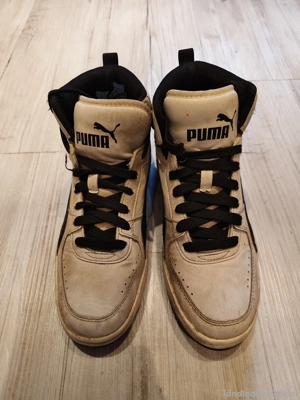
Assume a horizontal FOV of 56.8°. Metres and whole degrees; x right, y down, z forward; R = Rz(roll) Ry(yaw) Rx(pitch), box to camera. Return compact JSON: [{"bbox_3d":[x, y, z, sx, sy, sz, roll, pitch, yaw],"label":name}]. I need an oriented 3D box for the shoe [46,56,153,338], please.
[{"bbox_3d":[-0.052,-0.005,0.317,0.111,0.163,0.298,1,59,2],"label":"shoe"}]

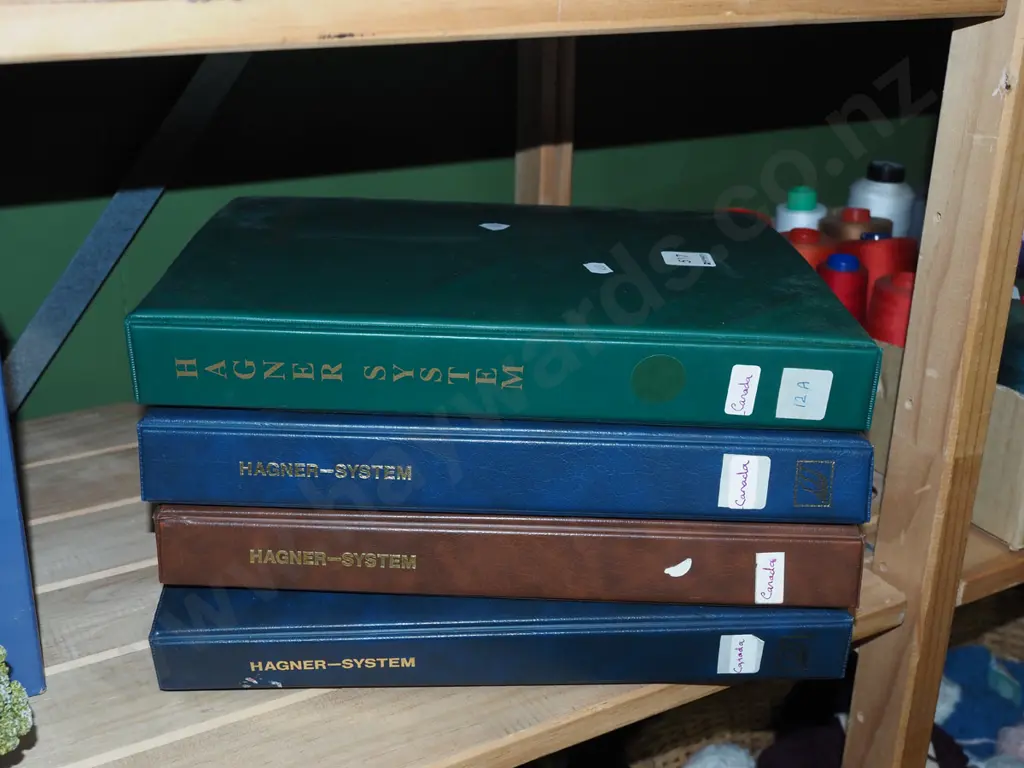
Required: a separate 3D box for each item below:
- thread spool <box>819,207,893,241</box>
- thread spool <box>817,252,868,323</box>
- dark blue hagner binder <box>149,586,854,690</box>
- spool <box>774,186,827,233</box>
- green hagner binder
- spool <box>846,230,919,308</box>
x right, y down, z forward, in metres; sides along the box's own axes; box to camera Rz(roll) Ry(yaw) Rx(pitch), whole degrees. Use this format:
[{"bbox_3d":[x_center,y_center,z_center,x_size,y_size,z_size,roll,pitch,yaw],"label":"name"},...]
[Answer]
[{"bbox_3d":[0.225,-0.066,0.833,0.054,0.107,0.054,0,25,0],"label":"thread spool"},{"bbox_3d":[0.194,-0.026,0.749,0.045,0.108,0.045,0,25,0],"label":"thread spool"},{"bbox_3d":[-0.009,0.070,0.662,0.308,0.037,0.245,0,23,-4],"label":"dark blue hagner binder"},{"bbox_3d":[0.218,-0.098,0.964,0.040,0.107,0.040,1,23,-1],"label":"spool"},{"bbox_3d":[-0.003,-0.052,0.626,0.308,0.042,0.245,2,23,0],"label":"green hagner binder"},{"bbox_3d":[0.227,-0.046,0.793,0.057,0.106,0.057,0,25,0],"label":"spool"}]

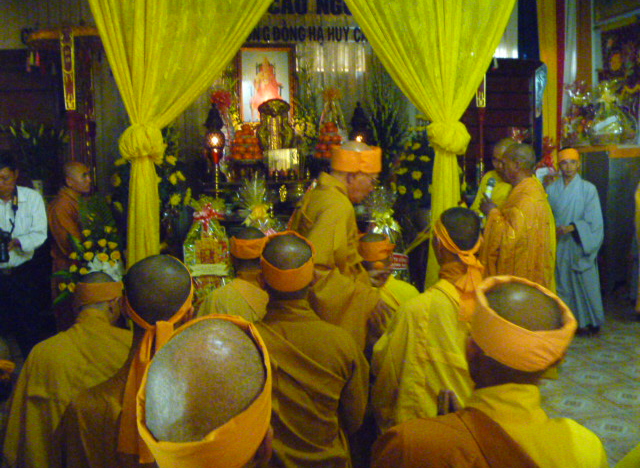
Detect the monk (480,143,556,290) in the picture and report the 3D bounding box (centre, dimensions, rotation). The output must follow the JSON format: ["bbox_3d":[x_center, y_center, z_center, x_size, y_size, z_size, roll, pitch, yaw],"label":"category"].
[{"bbox_3d":[1.308,0.216,4.285,0.430,1.630,0.500,0,6,12],"label":"monk"}]

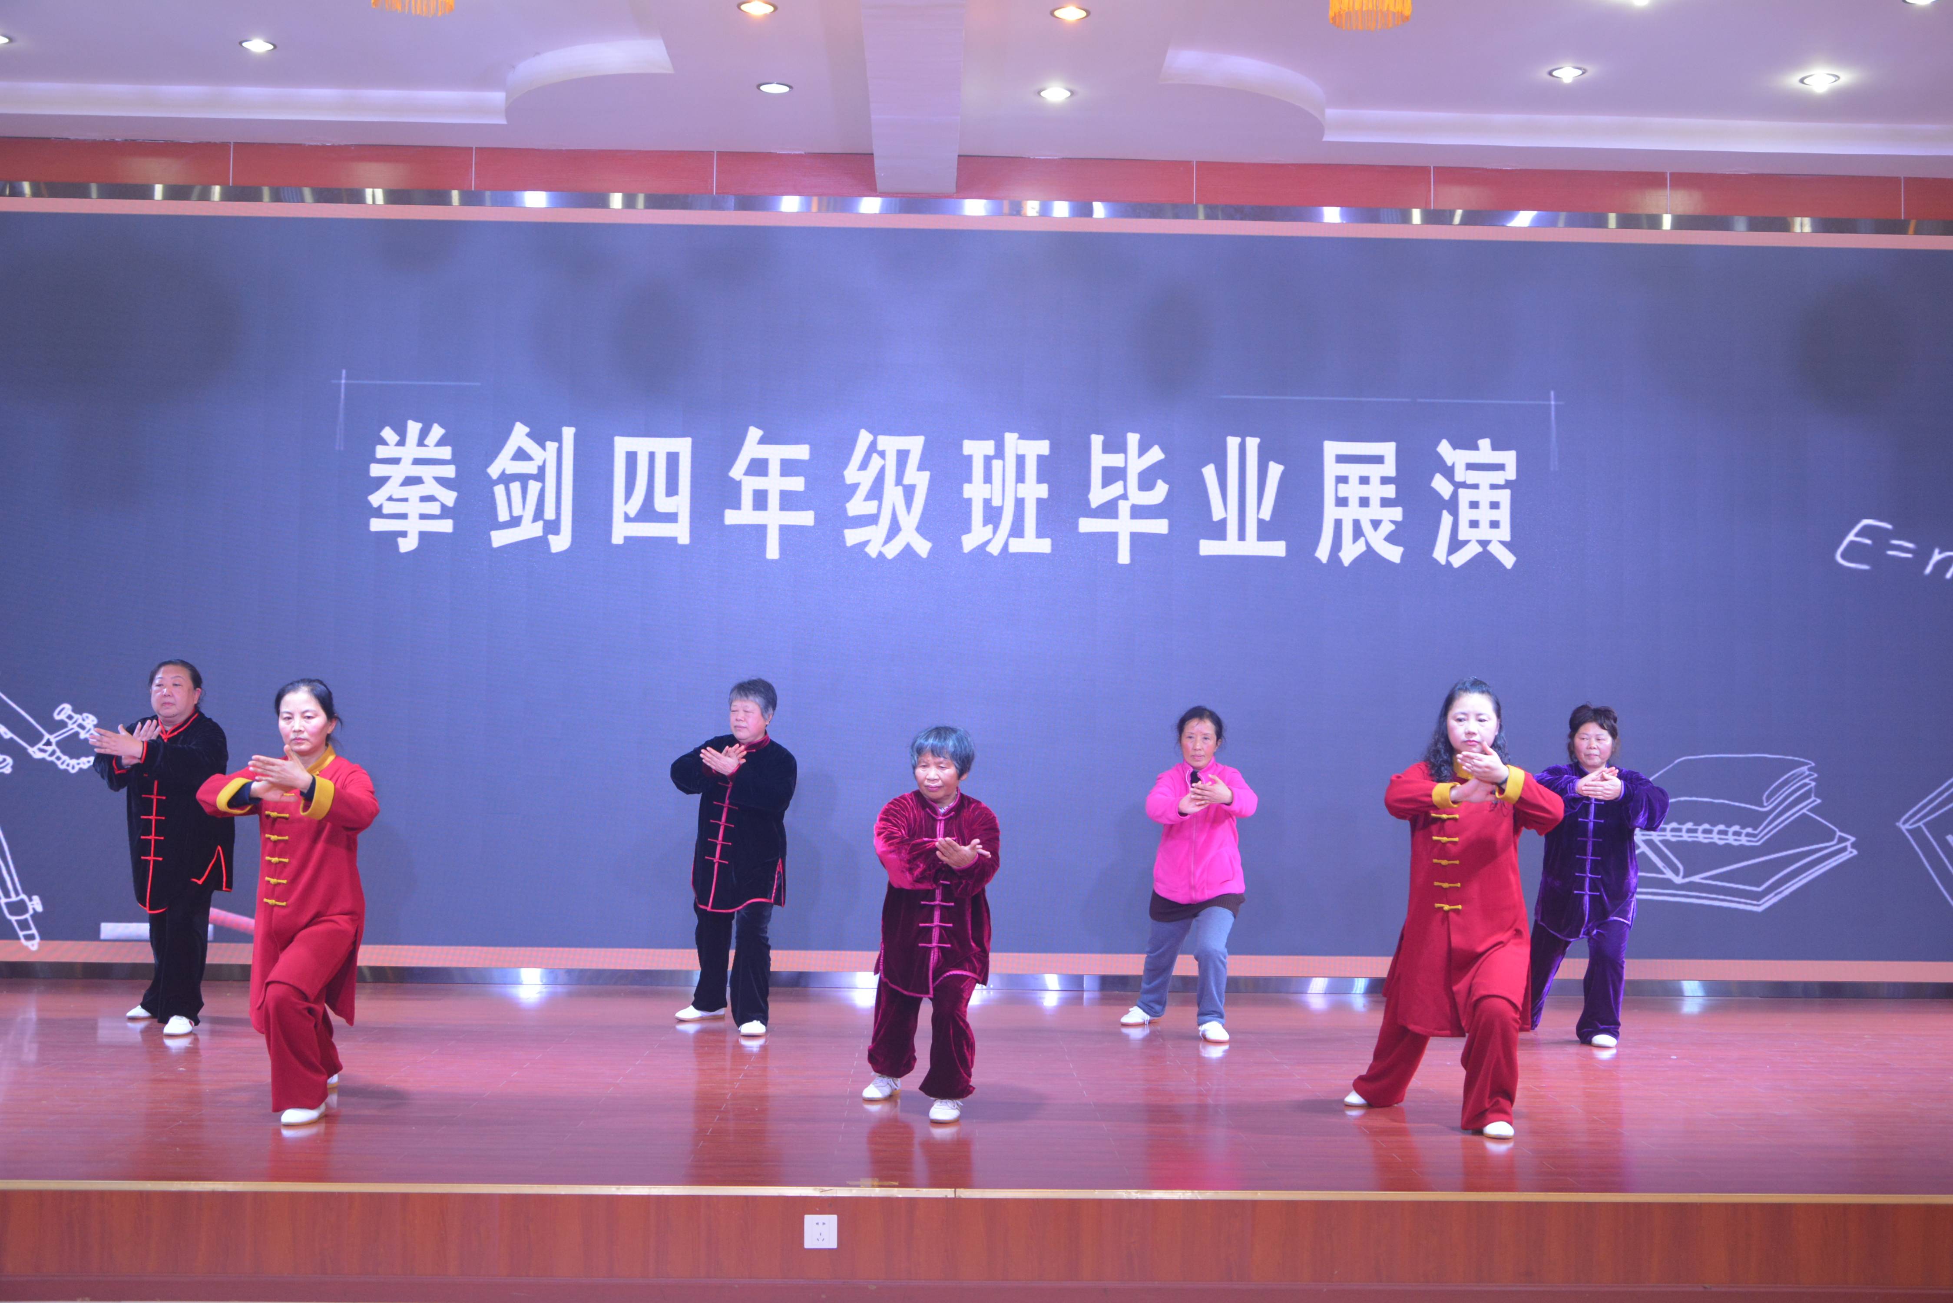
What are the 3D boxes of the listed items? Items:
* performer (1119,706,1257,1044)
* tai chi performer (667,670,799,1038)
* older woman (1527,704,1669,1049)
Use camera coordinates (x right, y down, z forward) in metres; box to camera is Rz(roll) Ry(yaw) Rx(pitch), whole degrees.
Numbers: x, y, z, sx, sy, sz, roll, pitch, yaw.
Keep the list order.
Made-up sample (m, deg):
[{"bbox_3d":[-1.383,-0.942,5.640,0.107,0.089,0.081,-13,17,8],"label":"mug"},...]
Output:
[{"bbox_3d":[0.930,0.952,9.974,0.647,1.414,0.962,0,-3,10],"label":"performer"},{"bbox_3d":[-1.104,0.872,9.941,0.673,1.518,0.744,-1,-4,27],"label":"tai chi performer"},{"bbox_3d":[2.630,0.947,9.793,0.699,1.444,0.807,0,-3,16],"label":"older woman"}]

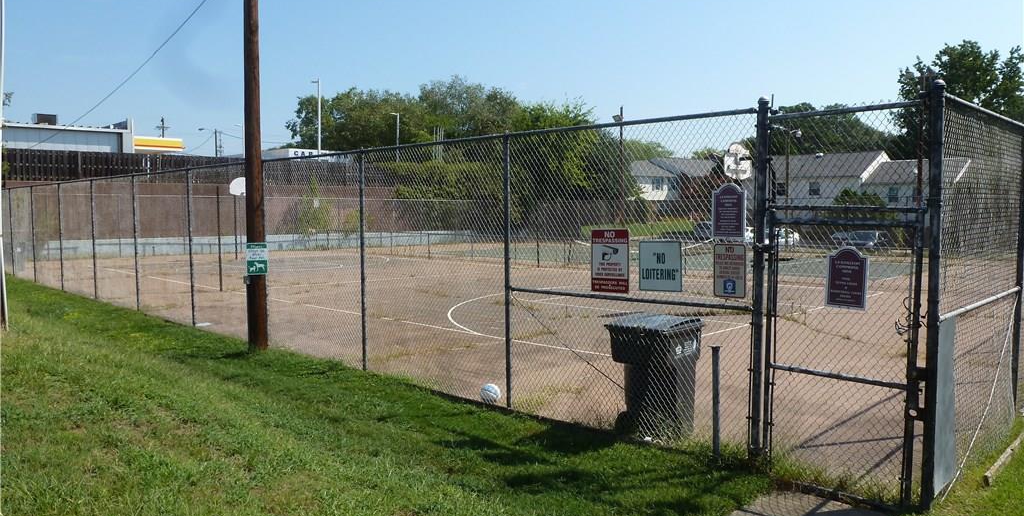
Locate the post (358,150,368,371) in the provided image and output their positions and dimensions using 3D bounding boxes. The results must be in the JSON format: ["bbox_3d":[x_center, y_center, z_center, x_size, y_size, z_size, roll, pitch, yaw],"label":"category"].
[{"bbox_3d":[-2.099,0.050,10.021,0.070,3.126,0.070,3,5,43],"label":"post"}]

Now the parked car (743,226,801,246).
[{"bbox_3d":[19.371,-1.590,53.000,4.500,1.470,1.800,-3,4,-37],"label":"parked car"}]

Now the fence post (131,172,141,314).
[{"bbox_3d":[-8.591,-0.339,16.201,0.070,3.116,0.070,3,5,43],"label":"fence post"}]

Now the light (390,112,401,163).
[{"bbox_3d":[-12.230,-10.878,74.619,1.000,9.000,0.300,0,3,0],"label":"light"}]

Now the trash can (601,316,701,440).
[{"bbox_3d":[1.498,1.185,7.427,0.760,1.080,0.770,3,5,41],"label":"trash can"}]

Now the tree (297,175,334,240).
[{"bbox_3d":[-11.901,-3.028,43.000,2.300,4.100,2.200,0,3,0],"label":"tree"}]

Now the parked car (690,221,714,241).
[{"bbox_3d":[16.602,-2.200,58.500,1.850,1.650,4.600,2,4,30],"label":"parked car"}]

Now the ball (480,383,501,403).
[{"bbox_3d":[-0.252,1.621,8.450,0.235,0.235,0.235,0,3,0],"label":"ball"}]

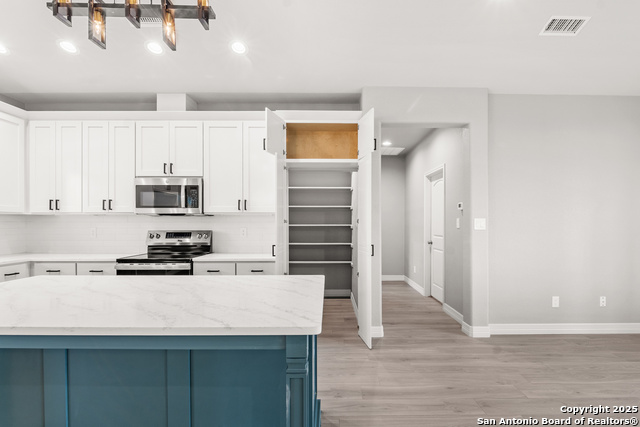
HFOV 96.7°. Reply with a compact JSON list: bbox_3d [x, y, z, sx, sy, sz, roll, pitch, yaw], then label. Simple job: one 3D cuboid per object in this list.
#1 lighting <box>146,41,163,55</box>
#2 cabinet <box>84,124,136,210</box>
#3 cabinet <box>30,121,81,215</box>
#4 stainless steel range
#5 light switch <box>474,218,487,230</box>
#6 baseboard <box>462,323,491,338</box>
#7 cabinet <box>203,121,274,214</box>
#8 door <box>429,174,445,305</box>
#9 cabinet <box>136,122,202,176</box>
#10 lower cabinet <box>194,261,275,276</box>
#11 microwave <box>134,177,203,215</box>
[{"bbox_3d":[-1.379,-1.390,2.370,0.160,0.020,0.160,0,-1,0],"label":"lighting"},{"bbox_3d":[-2.395,-0.520,3.400,0.605,1.065,0.330,0,-1,0],"label":"cabinet"},{"bbox_3d":[-3.000,-0.520,3.400,0.610,1.065,0.330,0,-1,0],"label":"cabinet"},{"bbox_3d":[-1.665,0.785,3.200,0.760,1.190,0.690,0,-1,0],"label":"stainless steel range"},{"bbox_3d":[1.757,0.115,3.122,0.120,0.125,0.012,0,0,0],"label":"light switch"},{"bbox_3d":[1.782,1.305,3.200,0.190,0.118,0.140,0,-1,0],"label":"baseboard"},{"bbox_3d":[-0.875,-0.520,3.400,0.880,1.065,0.330,0,-1,0],"label":"cabinet"},{"bbox_3d":[1.895,0.410,4.460,0.050,2.020,0.760,0,-1,1],"label":"door"},{"bbox_3d":[-1.705,-0.730,3.400,0.770,0.640,0.330,0,-1,0],"label":"cabinet"},{"bbox_3d":[-0.863,0.940,3.240,0.890,0.880,0.620,0,-1,0],"label":"lower cabinet"},{"bbox_3d":[-1.685,-0.190,3.375,0.760,0.420,0.390,0,-1,0],"label":"microwave"}]

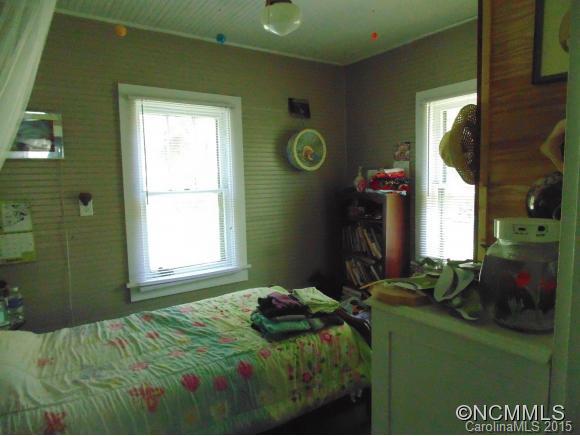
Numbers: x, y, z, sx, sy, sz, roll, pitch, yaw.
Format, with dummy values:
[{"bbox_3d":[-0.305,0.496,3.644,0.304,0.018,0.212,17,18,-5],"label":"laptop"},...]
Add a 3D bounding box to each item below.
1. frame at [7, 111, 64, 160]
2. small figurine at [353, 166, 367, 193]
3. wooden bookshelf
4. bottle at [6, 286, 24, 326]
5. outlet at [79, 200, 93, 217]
[{"bbox_3d":[-1.569,-0.500,2.240,0.335,0.280,0.025,-6,8,-33],"label":"frame"},{"bbox_3d":[0.609,-0.341,3.209,0.105,0.225,0.090,4,8,34],"label":"small figurine"},{"bbox_3d":[0.726,0.390,3.284,0.290,1.248,0.566,-6,8,-33],"label":"wooden bookshelf"},{"bbox_3d":[-1.488,0.477,2.015,0.066,0.206,0.066,-6,8,-33],"label":"bottle"},{"bbox_3d":[-1.347,-0.066,2.443,0.073,0.112,0.011,-6,8,-33],"label":"outlet"}]

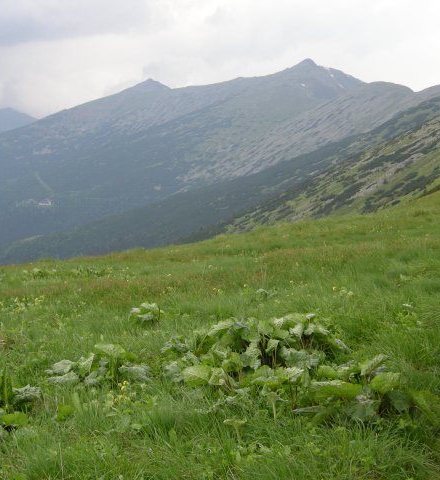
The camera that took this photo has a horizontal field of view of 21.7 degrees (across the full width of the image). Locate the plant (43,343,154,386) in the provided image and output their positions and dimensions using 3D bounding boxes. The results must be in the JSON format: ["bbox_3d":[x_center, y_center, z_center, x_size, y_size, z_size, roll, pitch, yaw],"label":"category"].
[{"bbox_3d":[-1.100,1.150,10.400,0.930,0.360,0.750,0,4,0],"label":"plant"}]

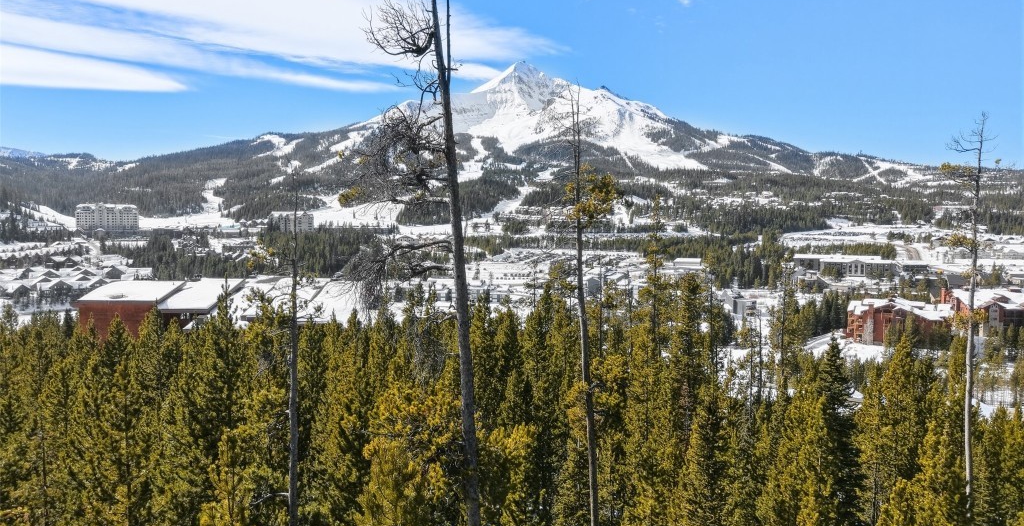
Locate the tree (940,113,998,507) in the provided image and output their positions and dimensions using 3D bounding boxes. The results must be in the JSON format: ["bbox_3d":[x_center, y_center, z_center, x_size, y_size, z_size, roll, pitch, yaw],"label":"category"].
[{"bbox_3d":[23.197,3.372,36.000,2.900,22.500,2.900,0,3,0],"label":"tree"}]

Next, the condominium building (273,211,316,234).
[{"bbox_3d":[-246.197,-45.070,800.000,45.000,26.000,20.000,-1,3,-16],"label":"condominium building"}]

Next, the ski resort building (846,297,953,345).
[{"bbox_3d":[155.546,23.884,285.000,36.000,16.500,22.000,2,3,30],"label":"ski resort building"}]

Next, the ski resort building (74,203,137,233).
[{"bbox_3d":[-469.437,-51.708,825.000,62.000,35.000,23.000,-2,3,-29],"label":"ski resort building"}]

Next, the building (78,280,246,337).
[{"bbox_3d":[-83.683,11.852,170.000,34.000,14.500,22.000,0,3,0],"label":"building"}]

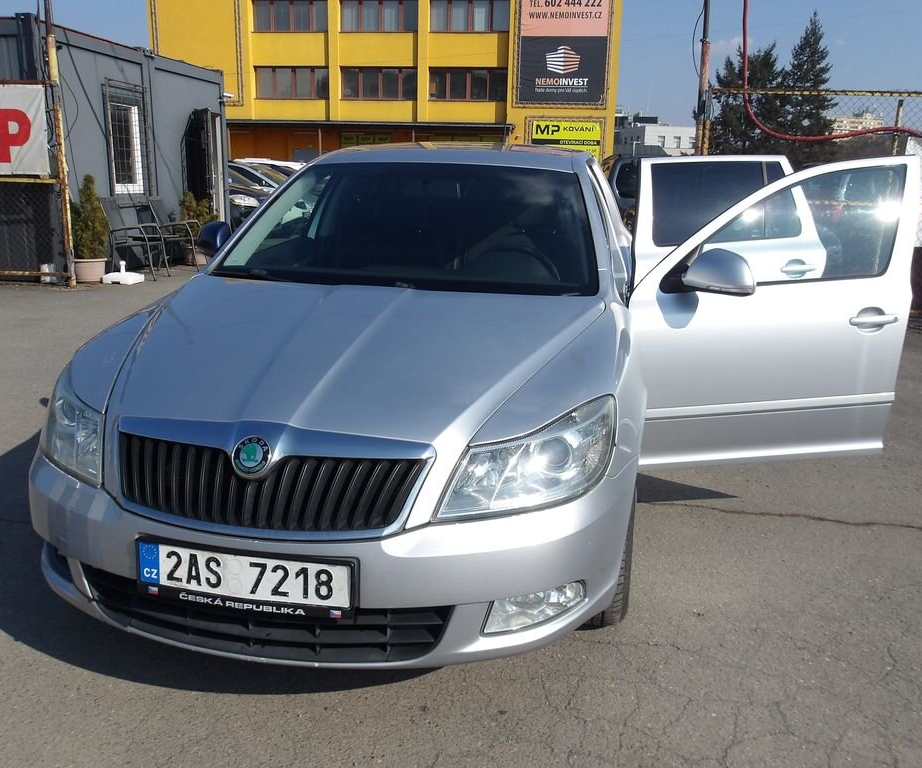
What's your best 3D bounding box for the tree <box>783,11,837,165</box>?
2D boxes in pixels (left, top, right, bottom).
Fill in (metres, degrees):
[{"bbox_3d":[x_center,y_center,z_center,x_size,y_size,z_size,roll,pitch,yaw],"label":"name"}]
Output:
[{"bbox_3d":[20.410,-16.037,47.388,3.364,11.185,3.364,4,15,11],"label":"tree"}]

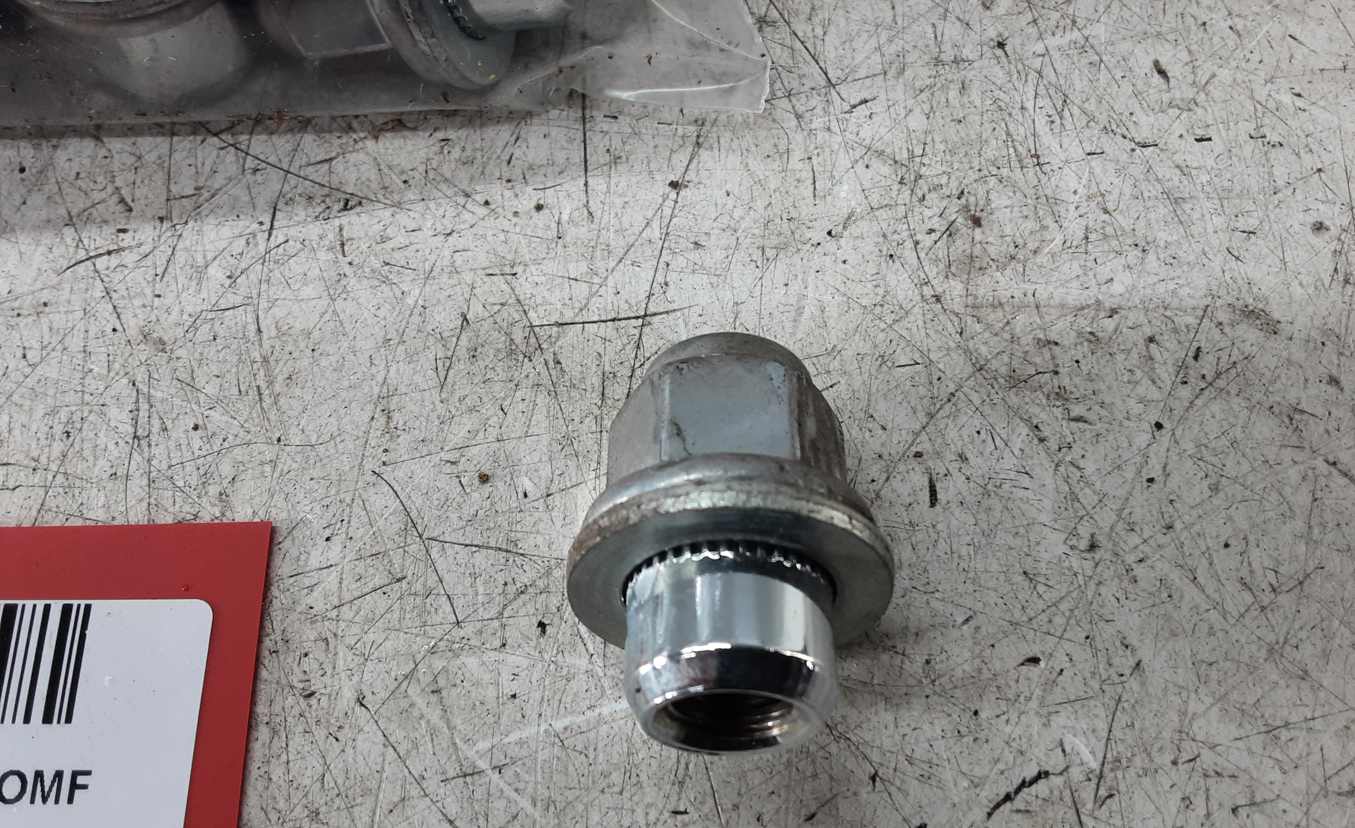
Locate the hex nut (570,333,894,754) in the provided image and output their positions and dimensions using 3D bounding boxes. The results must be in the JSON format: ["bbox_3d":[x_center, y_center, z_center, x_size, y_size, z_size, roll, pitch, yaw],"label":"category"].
[{"bbox_3d":[0.005,0.011,0.103,0.030,0.030,0.039,1,52,0],"label":"hex nut"}]

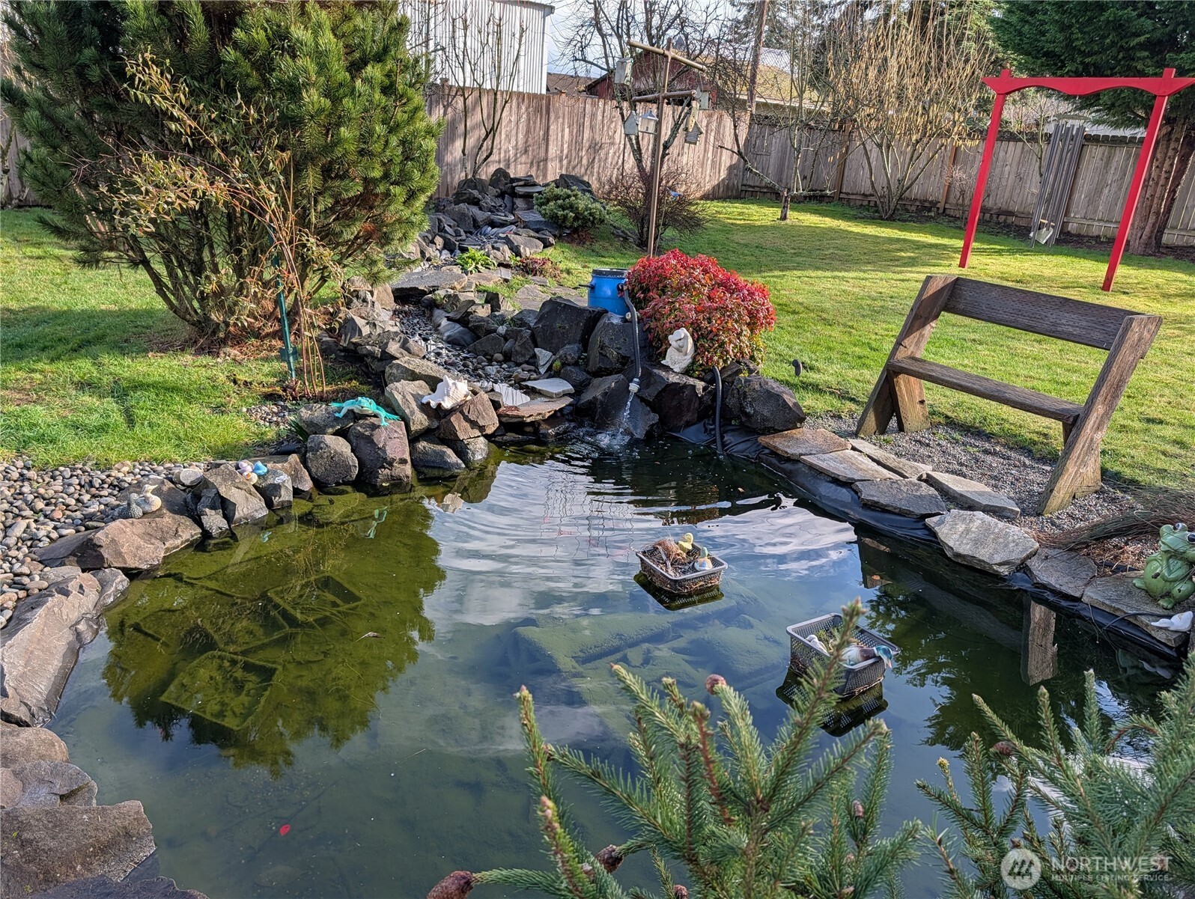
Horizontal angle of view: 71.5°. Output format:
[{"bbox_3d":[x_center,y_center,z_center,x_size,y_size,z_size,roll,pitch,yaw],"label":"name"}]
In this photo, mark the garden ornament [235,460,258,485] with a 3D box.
[{"bbox_3d":[-1.557,0.104,3.685,0.095,0.085,0.095,-10,24,-36],"label":"garden ornament"}]

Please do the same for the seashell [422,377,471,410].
[{"bbox_3d":[-0.819,-0.304,4.504,0.265,0.170,0.190,1,19,-10],"label":"seashell"}]

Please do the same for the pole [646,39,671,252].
[{"bbox_3d":[0.478,-2.199,6.458,0.042,1.782,0.042,4,20,0],"label":"pole"}]

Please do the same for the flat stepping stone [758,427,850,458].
[{"bbox_3d":[1.216,-0.029,4.858,0.575,0.045,0.353,-9,23,-34],"label":"flat stepping stone"}]

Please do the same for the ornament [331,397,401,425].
[{"bbox_3d":[-1.159,-0.196,4.146,0.340,0.100,0.180,9,17,-19],"label":"ornament"}]

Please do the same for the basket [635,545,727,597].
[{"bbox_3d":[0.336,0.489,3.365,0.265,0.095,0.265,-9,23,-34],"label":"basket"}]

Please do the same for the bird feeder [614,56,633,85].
[{"bbox_3d":[0.185,-2.722,5.962,0.109,0.193,0.109,15,22,27],"label":"bird feeder"}]

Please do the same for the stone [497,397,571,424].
[{"bbox_3d":[-0.368,-0.250,5.120,0.525,0.054,0.337,-5,22,-23],"label":"stone"}]

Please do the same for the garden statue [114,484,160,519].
[{"bbox_3d":[-1.757,0.199,3.164,0.155,0.120,0.110,7,19,7],"label":"garden statue"}]

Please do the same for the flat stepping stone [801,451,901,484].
[{"bbox_3d":[1.406,0.112,4.491,0.420,0.045,0.443,-7,22,-28],"label":"flat stepping stone"}]

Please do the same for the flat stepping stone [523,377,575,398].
[{"bbox_3d":[-0.304,-0.392,5.415,0.396,0.045,0.327,2,20,-5],"label":"flat stepping stone"}]

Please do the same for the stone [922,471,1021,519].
[{"bbox_3d":[1.857,0.224,4.173,0.307,0.050,0.520,2,20,-8],"label":"stone"}]

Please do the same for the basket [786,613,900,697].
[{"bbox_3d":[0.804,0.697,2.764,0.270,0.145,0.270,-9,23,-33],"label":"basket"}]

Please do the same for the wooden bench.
[{"bbox_3d":[2.196,-0.377,4.586,0.698,0.936,1.188,-9,24,-33],"label":"wooden bench"}]

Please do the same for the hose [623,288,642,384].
[{"bbox_3d":[0.222,-0.717,5.262,0.099,0.554,0.267,4,20,0],"label":"hose"}]

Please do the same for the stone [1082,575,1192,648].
[{"bbox_3d":[2.170,0.616,3.266,0.442,0.050,0.413,-6,22,-27],"label":"stone"}]

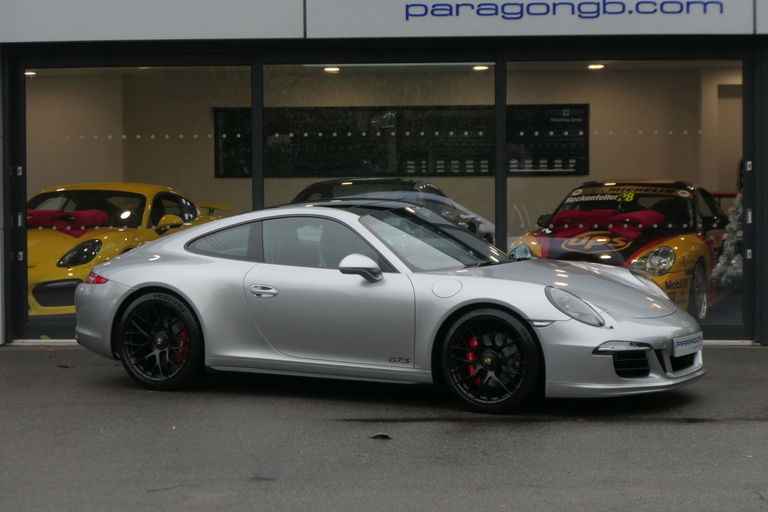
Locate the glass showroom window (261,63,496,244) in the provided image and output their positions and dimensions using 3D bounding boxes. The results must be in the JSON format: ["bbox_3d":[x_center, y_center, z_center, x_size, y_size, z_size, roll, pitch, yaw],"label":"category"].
[{"bbox_3d":[-0.042,-0.489,15.036,1.882,2.126,0.080,0,2,6],"label":"glass showroom window"}]

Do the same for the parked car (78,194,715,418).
[{"bbox_3d":[-0.045,0.262,12.654,4.500,1.295,1.870,1,2,29],"label":"parked car"}]

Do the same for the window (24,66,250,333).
[{"bbox_3d":[-2.013,-0.475,15.230,1.886,2.145,0.080,0,2,6],"label":"window"}]

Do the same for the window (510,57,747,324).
[{"bbox_3d":[1.922,-0.491,14.844,1.877,2.122,0.080,0,2,6],"label":"window"}]

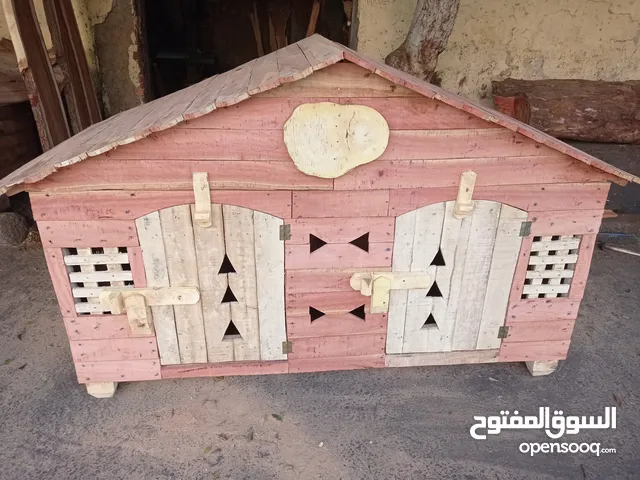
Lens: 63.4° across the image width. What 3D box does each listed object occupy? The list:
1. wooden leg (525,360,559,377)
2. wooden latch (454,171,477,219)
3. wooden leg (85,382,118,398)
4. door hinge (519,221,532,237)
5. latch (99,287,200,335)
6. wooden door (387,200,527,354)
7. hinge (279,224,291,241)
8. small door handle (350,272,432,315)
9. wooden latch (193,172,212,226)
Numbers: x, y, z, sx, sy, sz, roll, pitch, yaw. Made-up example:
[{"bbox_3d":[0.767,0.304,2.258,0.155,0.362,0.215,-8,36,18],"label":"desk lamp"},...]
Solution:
[{"bbox_3d":[0.862,0.472,2.029,0.097,0.069,0.100,-2,26,-4],"label":"wooden leg"},{"bbox_3d":[0.454,-0.143,1.615,0.060,0.155,0.045,-2,26,-4],"label":"wooden latch"},{"bbox_3d":[-0.789,0.519,1.917,0.105,0.075,0.100,-2,26,-4],"label":"wooden leg"},{"bbox_3d":[0.682,-0.035,1.710,0.040,0.056,0.010,-2,26,-4],"label":"door hinge"},{"bbox_3d":[-0.553,0.225,1.711,0.320,0.163,0.053,-2,26,-4],"label":"latch"},{"bbox_3d":[0.460,0.140,1.789,0.435,0.600,0.026,-2,26,-4],"label":"wooden door"},{"bbox_3d":[-0.110,-0.022,1.652,0.033,0.056,0.010,-2,26,-4],"label":"hinge"},{"bbox_3d":[0.238,0.175,1.753,0.274,0.145,0.050,-2,26,-4],"label":"small door handle"},{"bbox_3d":[-0.350,-0.125,1.558,0.053,0.168,0.045,-2,26,-4],"label":"wooden latch"}]

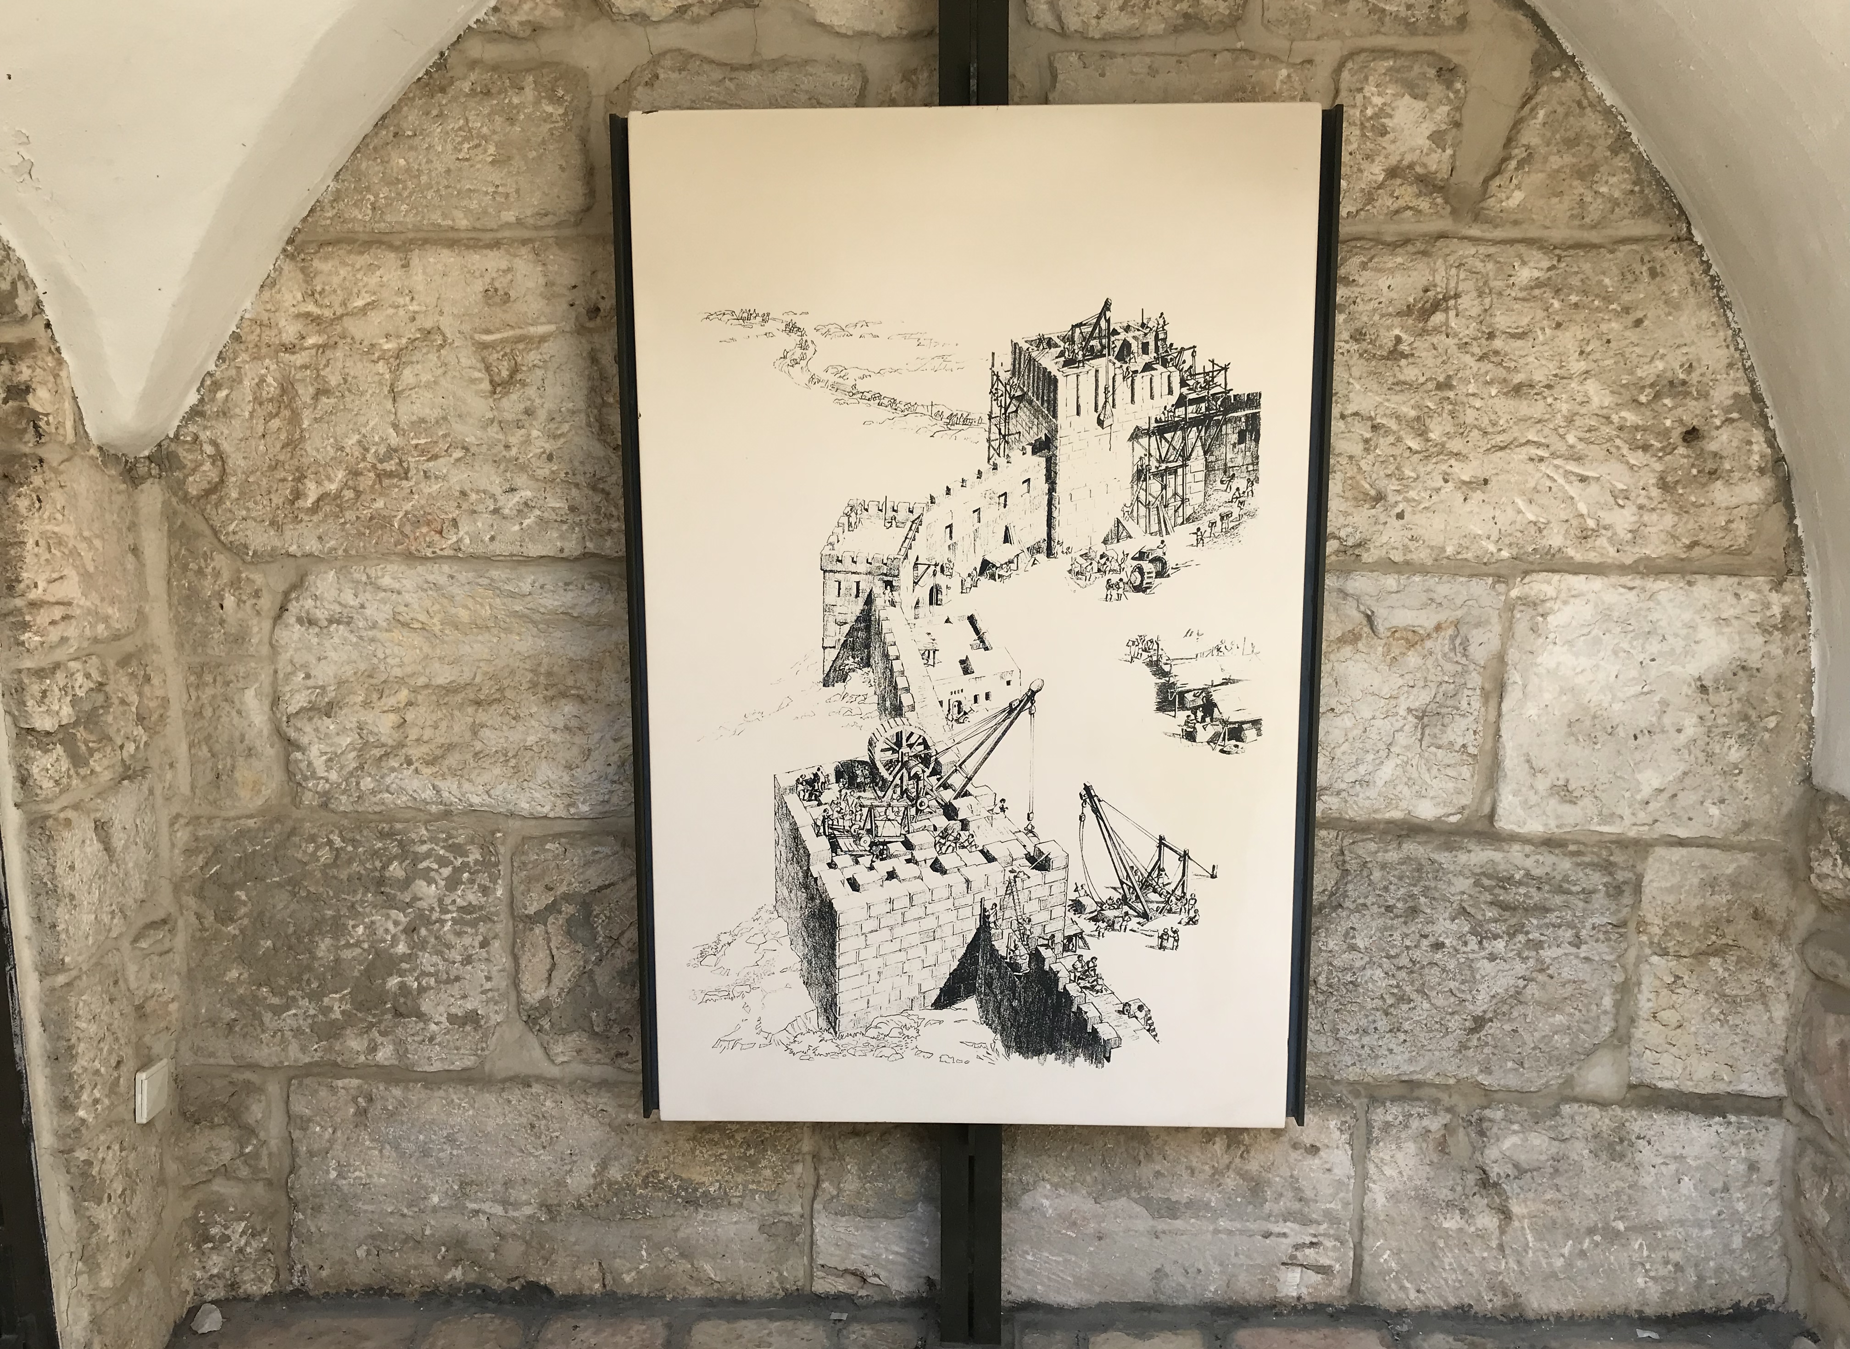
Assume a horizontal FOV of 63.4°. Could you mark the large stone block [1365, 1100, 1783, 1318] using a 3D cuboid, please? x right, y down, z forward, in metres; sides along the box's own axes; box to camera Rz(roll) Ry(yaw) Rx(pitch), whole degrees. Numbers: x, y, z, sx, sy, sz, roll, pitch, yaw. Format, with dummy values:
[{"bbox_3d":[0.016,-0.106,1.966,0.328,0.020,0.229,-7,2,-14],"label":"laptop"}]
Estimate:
[{"bbox_3d":[1.109,0.896,2.643,0.717,0.388,0.200,0,9,2],"label":"large stone block"}]

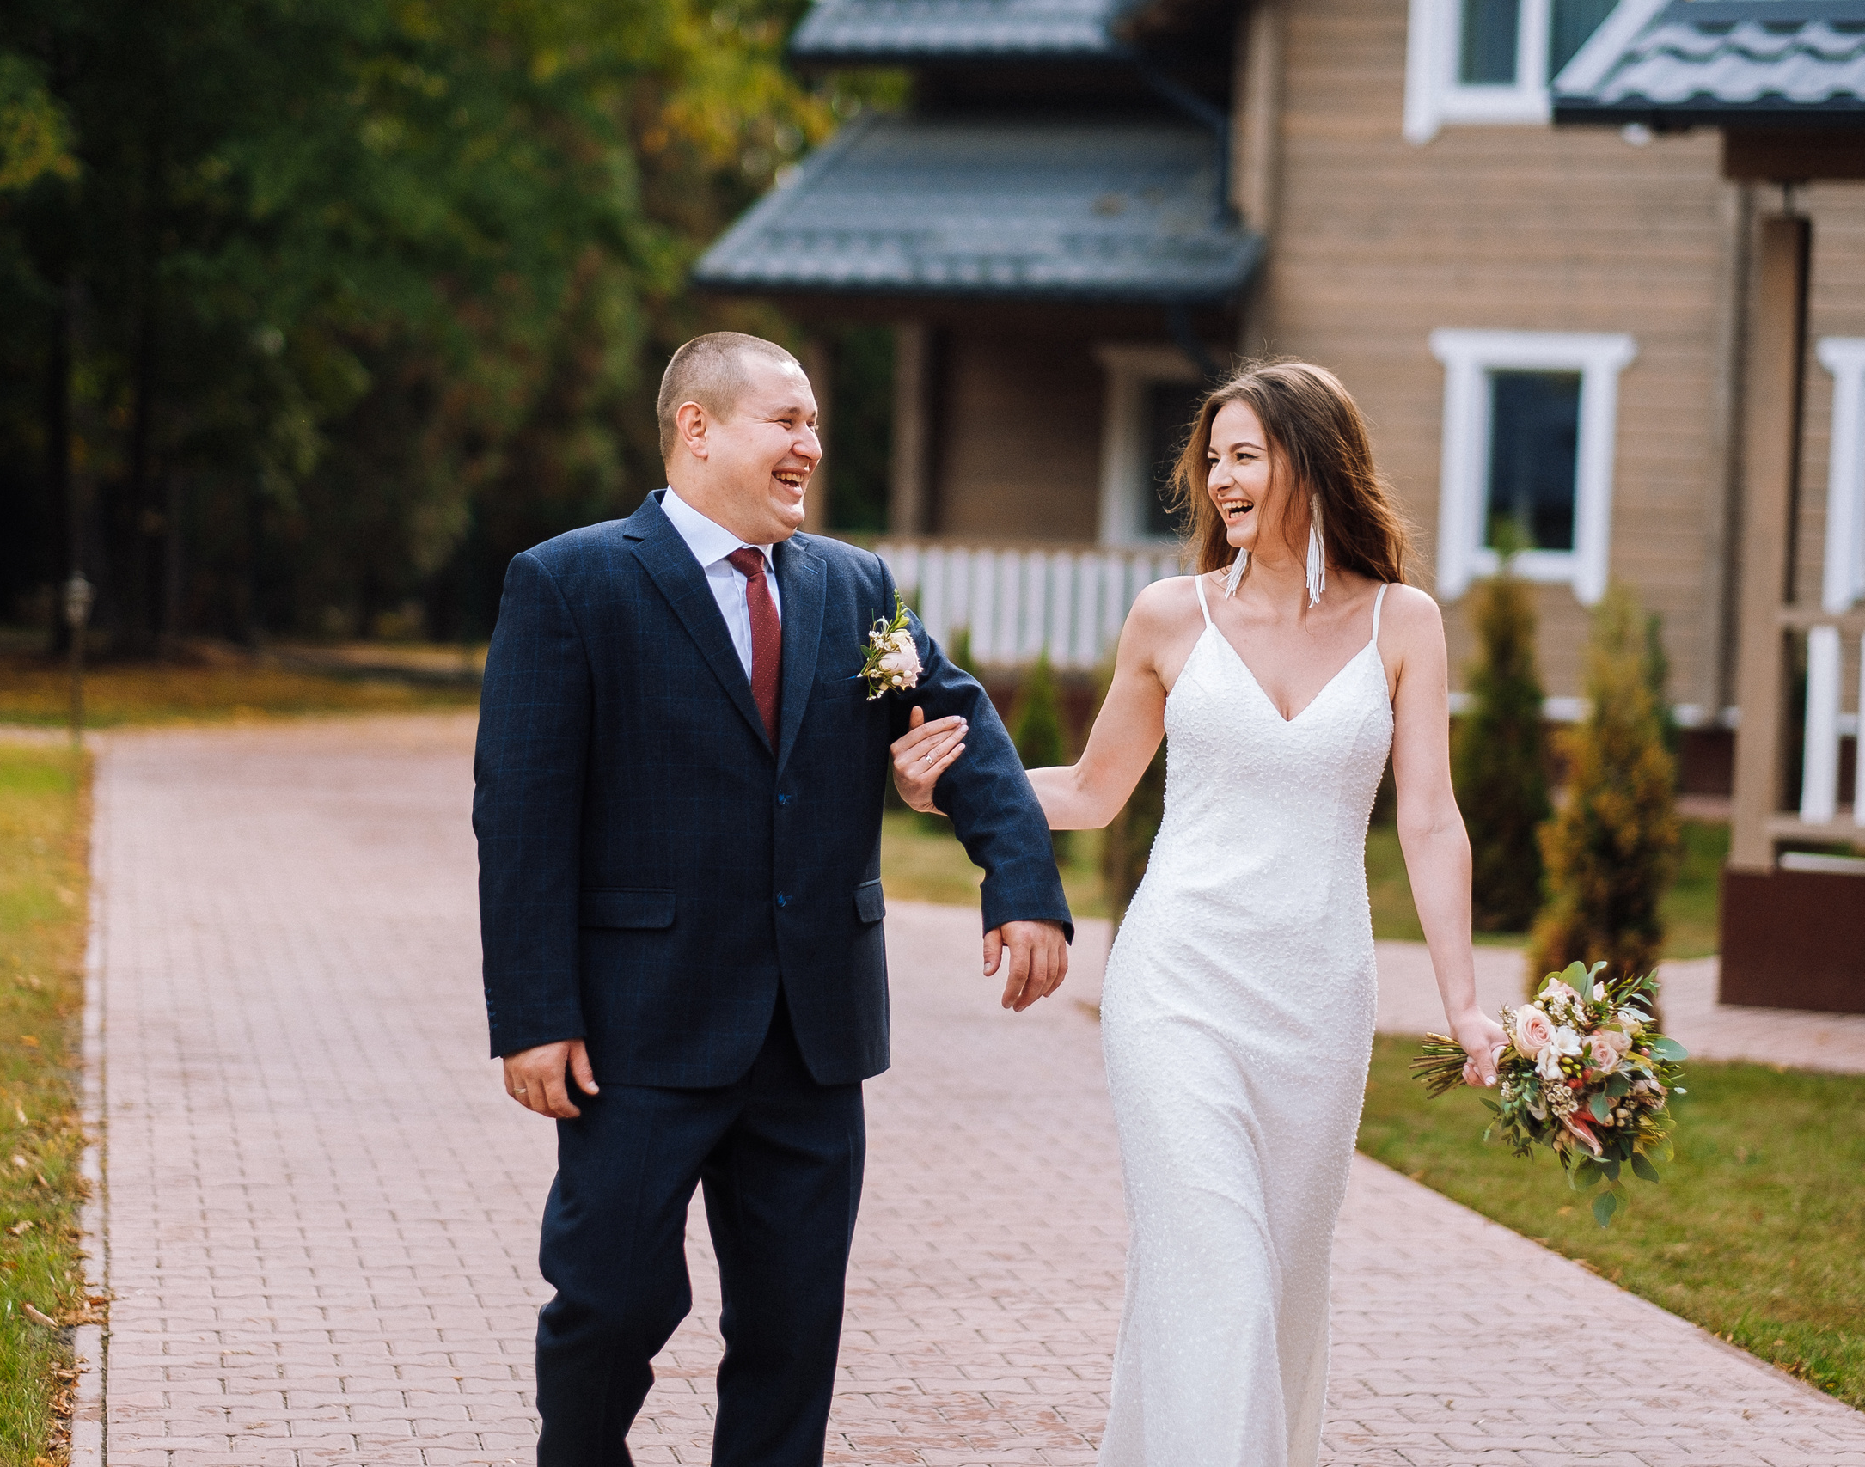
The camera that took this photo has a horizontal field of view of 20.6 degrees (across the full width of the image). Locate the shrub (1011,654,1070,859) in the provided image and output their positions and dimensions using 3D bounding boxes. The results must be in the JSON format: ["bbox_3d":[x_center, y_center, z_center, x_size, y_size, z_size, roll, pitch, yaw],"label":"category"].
[{"bbox_3d":[0.488,0.110,22.600,0.290,0.940,0.290,2,2,0],"label":"shrub"}]

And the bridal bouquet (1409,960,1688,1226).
[{"bbox_3d":[0.768,0.444,6.400,0.350,0.320,0.280,4,1,19],"label":"bridal bouquet"}]

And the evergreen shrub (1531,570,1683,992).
[{"bbox_3d":[1.974,0.260,15.100,0.430,1.400,0.430,2,2,0],"label":"evergreen shrub"}]

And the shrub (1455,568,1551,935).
[{"bbox_3d":[2.198,0.036,19.800,0.400,1.440,0.400,2,2,0],"label":"shrub"}]

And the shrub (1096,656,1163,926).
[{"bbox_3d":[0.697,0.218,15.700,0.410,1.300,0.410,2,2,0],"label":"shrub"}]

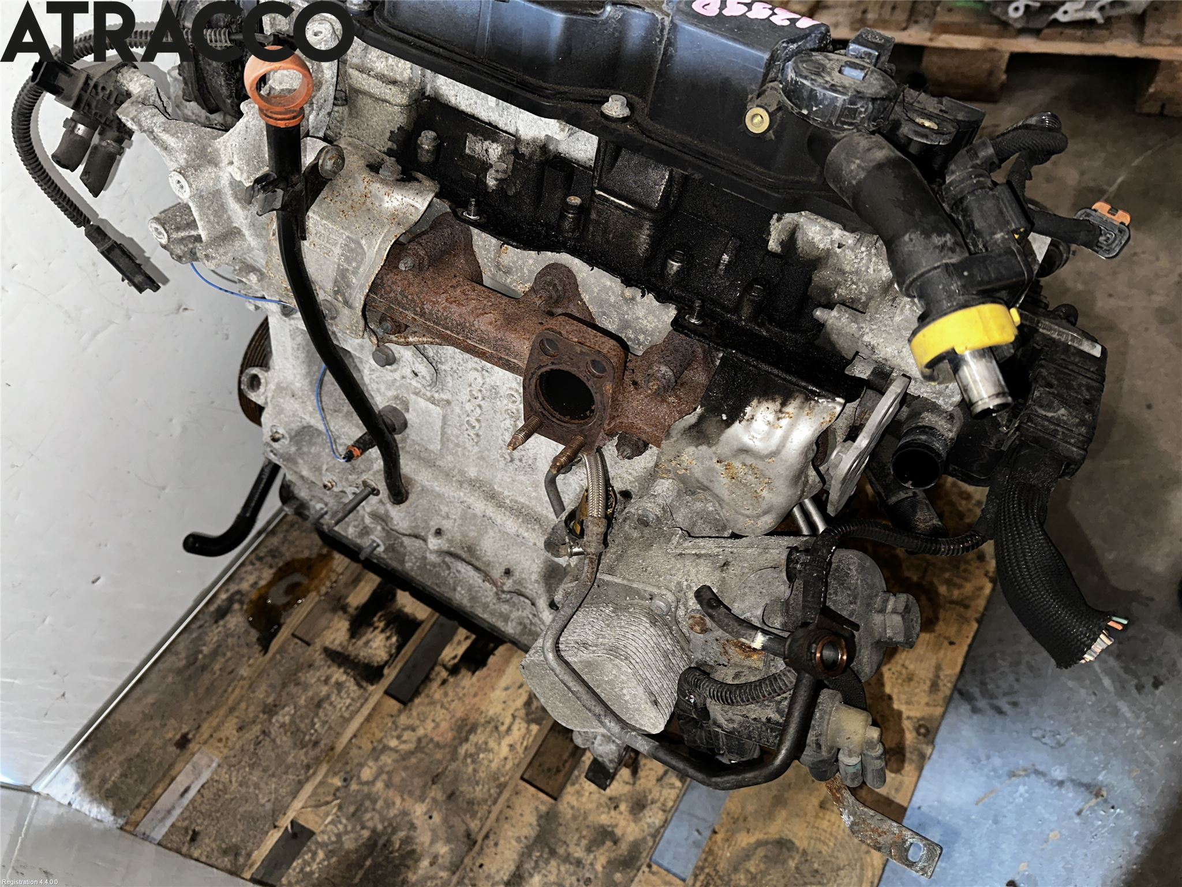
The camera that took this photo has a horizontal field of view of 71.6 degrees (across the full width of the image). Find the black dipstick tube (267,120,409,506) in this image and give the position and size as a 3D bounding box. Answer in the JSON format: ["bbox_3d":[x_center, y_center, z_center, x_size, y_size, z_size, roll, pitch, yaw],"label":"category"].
[{"bbox_3d":[-0.191,-0.082,0.606,0.050,0.292,0.030,-8,26,9],"label":"black dipstick tube"}]

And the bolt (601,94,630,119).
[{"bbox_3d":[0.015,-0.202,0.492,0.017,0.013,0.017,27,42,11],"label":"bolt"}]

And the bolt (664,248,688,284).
[{"bbox_3d":[0.052,-0.109,0.502,0.011,0.018,0.011,27,42,11],"label":"bolt"}]

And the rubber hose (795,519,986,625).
[{"bbox_3d":[0.235,0.101,0.632,0.145,0.096,0.056,-4,55,6],"label":"rubber hose"}]

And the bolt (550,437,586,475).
[{"bbox_3d":[-0.016,0.008,0.596,0.009,0.009,0.040,27,48,13],"label":"bolt"}]

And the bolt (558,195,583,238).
[{"bbox_3d":[-0.016,-0.178,0.645,0.015,0.029,0.015,6,47,-7],"label":"bolt"}]

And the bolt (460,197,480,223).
[{"bbox_3d":[-0.096,-0.185,0.652,0.015,0.015,0.015,6,47,-7],"label":"bolt"}]

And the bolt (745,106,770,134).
[{"bbox_3d":[0.096,-0.186,0.470,0.015,0.015,0.010,8,28,16],"label":"bolt"}]

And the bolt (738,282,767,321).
[{"bbox_3d":[0.097,-0.085,0.492,0.011,0.022,0.011,27,42,11],"label":"bolt"}]

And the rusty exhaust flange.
[{"bbox_3d":[-0.051,-0.080,0.645,0.313,0.132,0.100,27,48,13],"label":"rusty exhaust flange"}]

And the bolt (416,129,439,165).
[{"bbox_3d":[-0.135,-0.244,0.675,0.018,0.021,0.018,6,47,-7],"label":"bolt"}]

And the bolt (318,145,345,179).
[{"bbox_3d":[-0.179,-0.194,0.565,0.014,0.022,0.022,14,57,34],"label":"bolt"}]

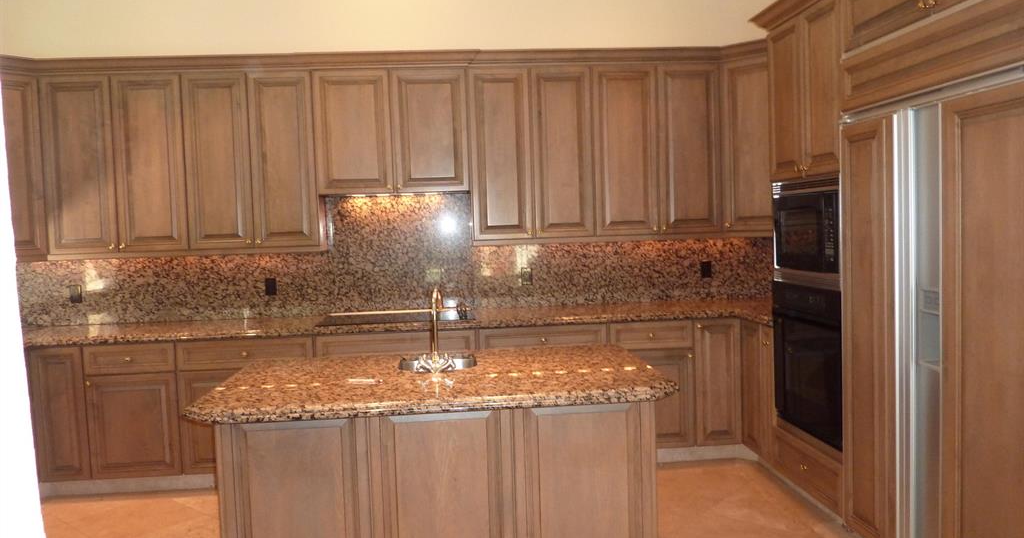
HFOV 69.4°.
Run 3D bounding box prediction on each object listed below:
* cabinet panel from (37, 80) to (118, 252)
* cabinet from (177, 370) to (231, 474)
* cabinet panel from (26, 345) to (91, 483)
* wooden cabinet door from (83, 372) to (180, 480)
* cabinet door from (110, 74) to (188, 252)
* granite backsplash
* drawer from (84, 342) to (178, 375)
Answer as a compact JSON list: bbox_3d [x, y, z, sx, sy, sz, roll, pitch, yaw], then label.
[{"bbox_3d":[-2.508,-0.601,4.295,0.387,1.023,0.030,-2,3,-4],"label":"cabinet panel"},{"bbox_3d":[-1.671,0.855,4.146,0.366,0.582,0.022,-2,3,-4],"label":"cabinet"},{"bbox_3d":[-2.502,0.804,4.106,0.287,0.751,0.030,-2,3,-4],"label":"cabinet panel"},{"bbox_3d":[-2.105,0.876,4.139,0.487,0.578,0.030,-2,3,-4],"label":"wooden cabinet door"},{"bbox_3d":[-2.117,-0.619,4.331,0.395,1.027,0.022,-2,3,-4],"label":"cabinet door"},{"bbox_3d":[-0.679,-0.100,4.778,5.093,0.750,0.020,-2,3,-4],"label":"granite backsplash"},{"bbox_3d":[-2.117,0.499,4.119,0.487,0.169,0.030,-2,3,-4],"label":"drawer"}]

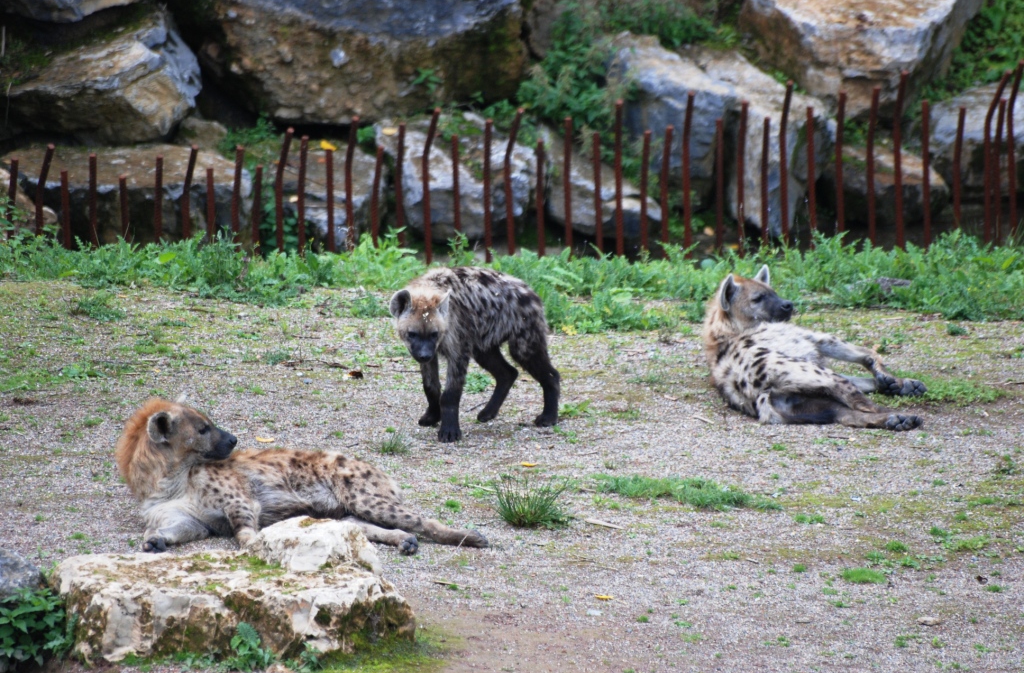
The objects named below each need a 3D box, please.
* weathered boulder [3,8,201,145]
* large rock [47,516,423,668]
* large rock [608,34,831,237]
[{"bbox_3d":[-1.666,-1.055,46.800,0.804,0.457,0.680,0,8,0],"label":"weathered boulder"},{"bbox_3d":[-0.867,0.788,35.756,1.129,0.352,0.750,0,8,0],"label":"large rock"},{"bbox_3d":[0.828,-0.802,46.000,0.886,0.707,0.720,0,8,0],"label":"large rock"}]

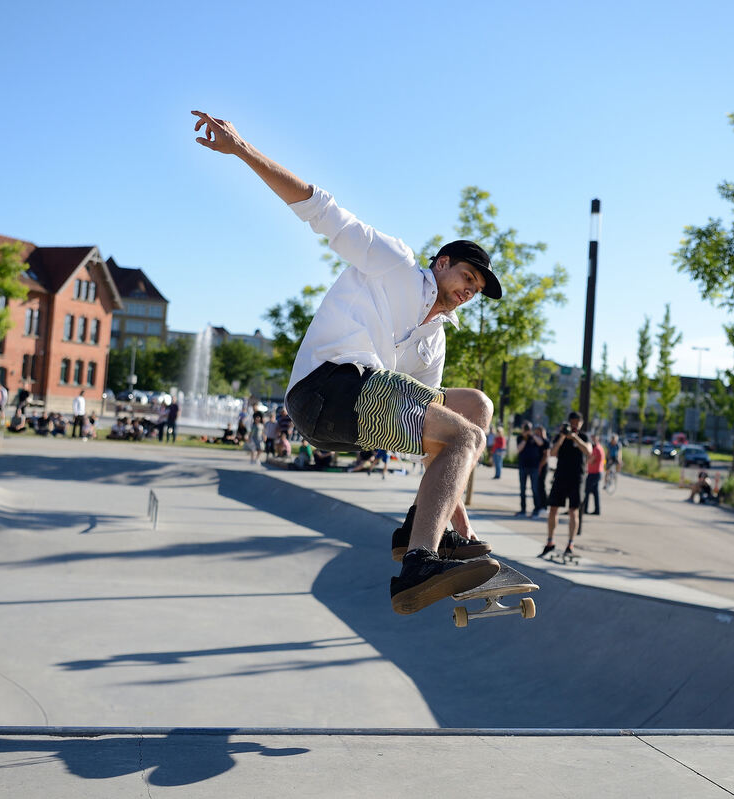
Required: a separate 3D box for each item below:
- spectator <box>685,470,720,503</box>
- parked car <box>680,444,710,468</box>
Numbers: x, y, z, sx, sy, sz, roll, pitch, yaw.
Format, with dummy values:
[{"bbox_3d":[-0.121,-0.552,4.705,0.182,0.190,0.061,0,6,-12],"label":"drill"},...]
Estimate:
[{"bbox_3d":[9.440,2.462,30.000,0.900,0.900,0.600,4,-2,-21],"label":"spectator"},{"bbox_3d":[21.502,3.742,70.000,1.800,1.520,4.300,3,-2,12],"label":"parked car"}]

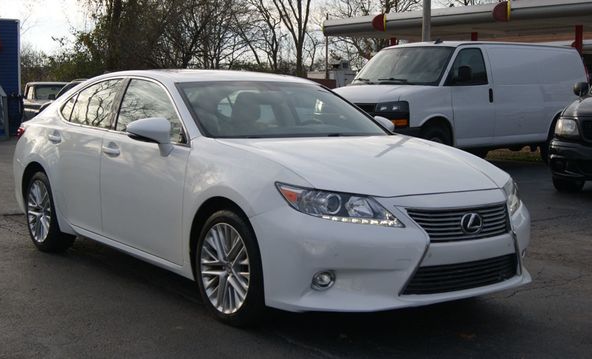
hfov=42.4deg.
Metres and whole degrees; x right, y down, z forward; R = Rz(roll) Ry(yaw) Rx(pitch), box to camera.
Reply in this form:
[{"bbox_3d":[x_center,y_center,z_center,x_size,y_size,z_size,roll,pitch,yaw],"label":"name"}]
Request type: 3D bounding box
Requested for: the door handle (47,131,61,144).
[{"bbox_3d":[-1.880,-0.314,5.924,0.060,0.060,0.220,-3,6,-37],"label":"door handle"}]

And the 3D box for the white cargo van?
[{"bbox_3d":[2.911,-1.325,13.324,5.680,2.080,2.030,-5,8,-42],"label":"white cargo van"}]

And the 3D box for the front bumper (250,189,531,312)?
[{"bbox_3d":[0.723,0.336,4.053,1.800,0.560,0.620,-3,6,-37],"label":"front bumper"}]

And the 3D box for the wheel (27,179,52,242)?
[{"bbox_3d":[-2.022,0.260,6.309,0.200,0.490,0.490,-3,6,-37],"label":"wheel"}]

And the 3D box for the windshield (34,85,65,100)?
[{"bbox_3d":[-7.405,-2.679,23.500,1.400,0.620,0.200,-2,-35,-29],"label":"windshield"}]

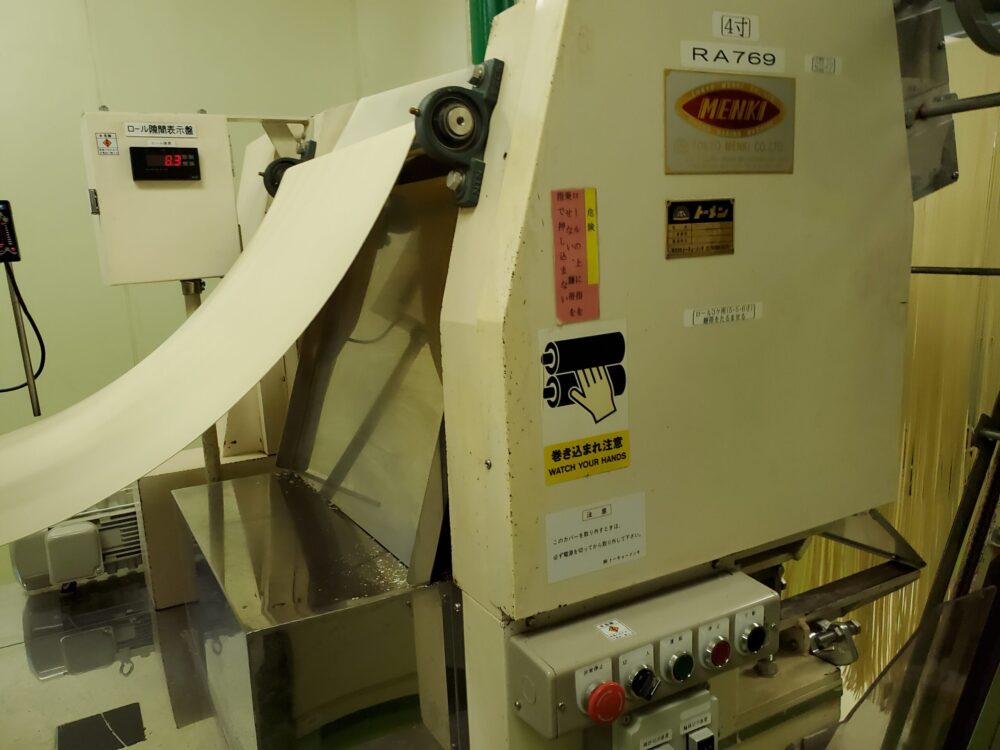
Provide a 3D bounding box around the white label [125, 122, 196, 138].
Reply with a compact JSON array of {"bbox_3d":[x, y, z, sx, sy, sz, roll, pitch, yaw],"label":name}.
[{"bbox_3d":[-0.511,-0.370,1.138,0.101,0.020,0.002,-9,13,-30],"label":"white label"}]

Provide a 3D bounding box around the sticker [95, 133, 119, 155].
[{"bbox_3d":[-0.576,-0.339,1.103,0.027,0.031,0.002,-9,13,-30],"label":"sticker"}]

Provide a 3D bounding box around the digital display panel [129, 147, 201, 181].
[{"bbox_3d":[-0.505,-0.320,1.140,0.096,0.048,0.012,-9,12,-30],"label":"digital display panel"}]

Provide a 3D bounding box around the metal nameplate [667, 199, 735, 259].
[{"bbox_3d":[0.208,-0.151,0.775,0.091,0.057,0.002,-8,12,-26],"label":"metal nameplate"}]

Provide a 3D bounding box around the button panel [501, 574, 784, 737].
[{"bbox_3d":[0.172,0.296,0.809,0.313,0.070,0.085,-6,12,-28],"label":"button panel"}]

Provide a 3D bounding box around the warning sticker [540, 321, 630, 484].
[{"bbox_3d":[0.087,0.027,0.743,0.101,0.153,0.002,-8,12,-26],"label":"warning sticker"}]

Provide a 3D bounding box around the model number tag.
[{"bbox_3d":[0.240,-0.323,0.762,0.139,0.024,0.002,-8,12,-26],"label":"model number tag"}]

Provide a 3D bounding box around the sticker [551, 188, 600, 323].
[{"bbox_3d":[0.074,-0.112,0.713,0.049,0.124,0.002,-9,12,-26],"label":"sticker"}]

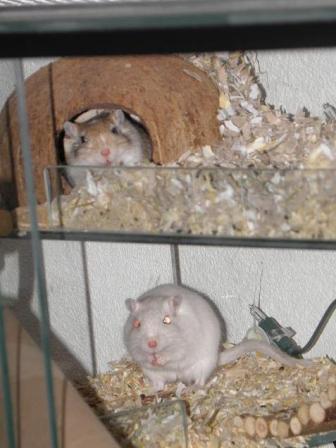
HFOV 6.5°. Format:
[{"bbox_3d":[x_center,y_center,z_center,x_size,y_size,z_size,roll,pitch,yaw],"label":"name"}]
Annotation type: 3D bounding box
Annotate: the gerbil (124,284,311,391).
[{"bbox_3d":[0.028,0.069,1.800,0.100,0.061,0.080,-1,12,14],"label":"gerbil"}]

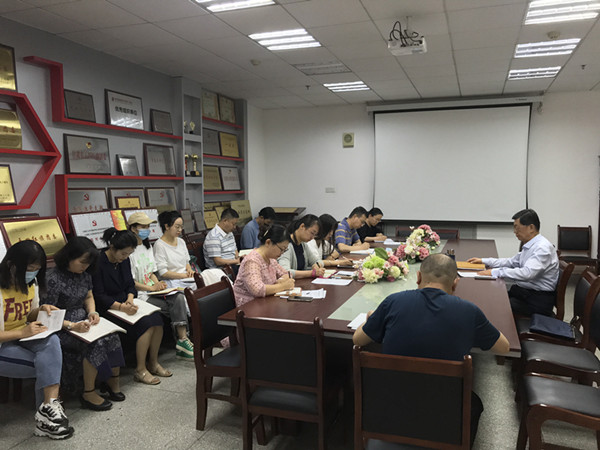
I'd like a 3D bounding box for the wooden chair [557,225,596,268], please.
[{"bbox_3d":[4.084,0.499,7.168,0.460,0.950,0.520,2,5,20],"label":"wooden chair"}]

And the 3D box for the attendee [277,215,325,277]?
[{"bbox_3d":[0.003,0.556,4.487,0.700,1.290,0.560,2,5,28],"label":"attendee"}]

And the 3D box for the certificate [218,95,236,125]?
[{"bbox_3d":[-1.159,-1.827,7.741,0.030,0.390,0.500,-3,4,20],"label":"certificate"}]

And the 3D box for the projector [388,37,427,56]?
[{"bbox_3d":[0.924,-1.528,4.148,0.300,0.090,0.240,1,5,20],"label":"projector"}]

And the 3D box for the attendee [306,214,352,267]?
[{"bbox_3d":[0.246,0.523,5.264,0.650,1.260,0.460,1,5,20],"label":"attendee"}]

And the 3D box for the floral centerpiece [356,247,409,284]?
[{"bbox_3d":[0.736,0.345,4.289,0.430,0.270,0.350,1,5,20],"label":"floral centerpiece"}]

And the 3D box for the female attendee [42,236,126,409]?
[{"bbox_3d":[-1.590,0.700,3.602,0.610,1.200,0.450,1,5,20],"label":"female attendee"}]

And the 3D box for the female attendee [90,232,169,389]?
[{"bbox_3d":[-1.397,0.651,4.040,0.610,1.225,0.440,1,5,20],"label":"female attendee"}]

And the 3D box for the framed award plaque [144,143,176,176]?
[{"bbox_3d":[-1.721,-0.796,6.007,0.040,0.380,0.560,-4,3,20],"label":"framed award plaque"}]

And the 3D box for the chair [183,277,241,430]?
[{"bbox_3d":[-0.421,0.861,3.240,0.510,0.935,0.460,2,5,22],"label":"chair"}]

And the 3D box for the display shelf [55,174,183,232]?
[{"bbox_3d":[-1.895,-0.270,5.452,0.150,0.560,1.980,2,5,20],"label":"display shelf"}]

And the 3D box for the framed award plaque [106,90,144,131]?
[{"bbox_3d":[-1.976,-1.282,5.452,0.030,0.385,0.590,-4,3,20],"label":"framed award plaque"}]

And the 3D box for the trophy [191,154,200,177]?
[{"bbox_3d":[-1.445,-0.823,6.662,0.100,0.305,0.110,2,5,20],"label":"trophy"}]

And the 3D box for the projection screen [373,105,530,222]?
[{"bbox_3d":[2.409,-0.971,7.913,2.430,1.860,0.050,2,5,20],"label":"projection screen"}]

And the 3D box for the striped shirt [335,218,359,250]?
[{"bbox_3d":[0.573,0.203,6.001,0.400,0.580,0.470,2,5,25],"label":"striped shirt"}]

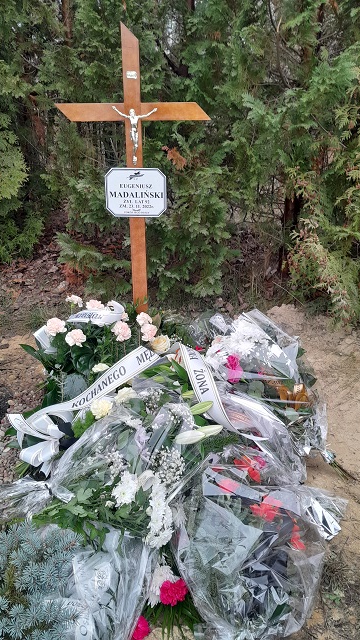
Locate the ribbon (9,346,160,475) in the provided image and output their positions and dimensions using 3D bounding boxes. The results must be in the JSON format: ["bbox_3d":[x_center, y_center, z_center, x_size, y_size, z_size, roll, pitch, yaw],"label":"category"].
[{"bbox_3d":[-0.365,0.347,2.030,0.640,0.270,0.360,-12,29,-22],"label":"ribbon"}]

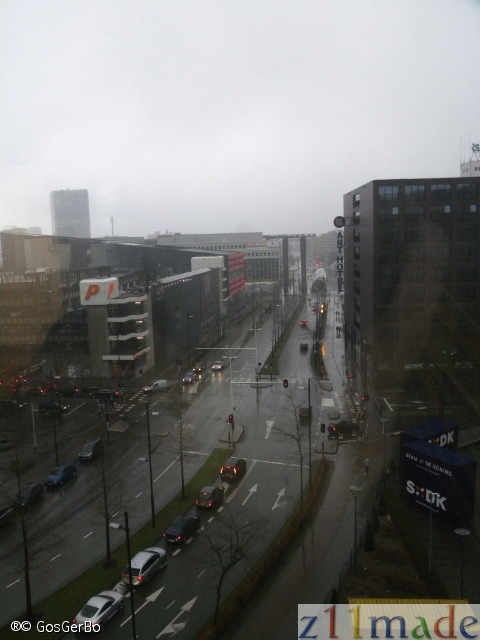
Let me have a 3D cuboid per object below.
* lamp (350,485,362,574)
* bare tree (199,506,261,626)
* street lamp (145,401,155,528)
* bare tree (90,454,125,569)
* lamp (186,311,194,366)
[{"bbox_3d":[8.443,15.487,44.496,0.900,6.700,0.900,-2,7,0],"label":"lamp"},{"bbox_3d":[-0.728,15.776,39.127,3.909,8.414,3.714,-2,8,0],"label":"bare tree"},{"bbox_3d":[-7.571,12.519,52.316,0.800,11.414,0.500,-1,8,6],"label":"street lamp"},{"bbox_3d":[-10.263,14.286,46.735,2.700,9.600,2.700,-2,7,0],"label":"bare tree"},{"bbox_3d":[-9.503,3.617,117.025,1.300,10.231,0.400,-1,8,6],"label":"lamp"}]

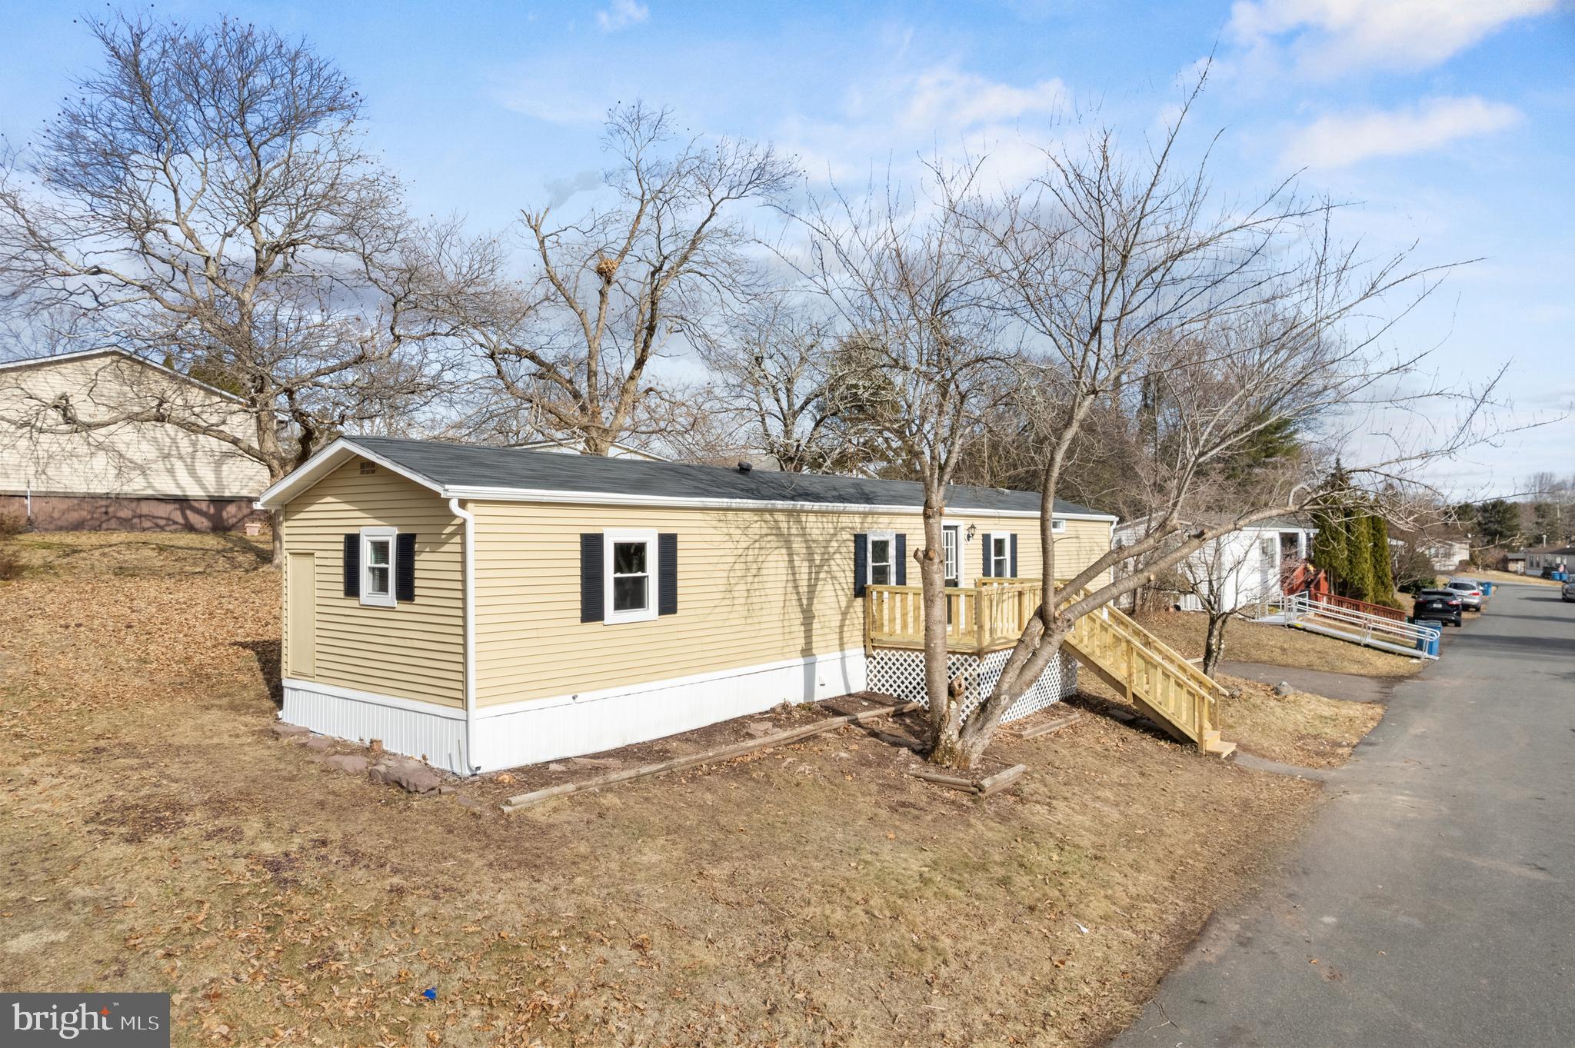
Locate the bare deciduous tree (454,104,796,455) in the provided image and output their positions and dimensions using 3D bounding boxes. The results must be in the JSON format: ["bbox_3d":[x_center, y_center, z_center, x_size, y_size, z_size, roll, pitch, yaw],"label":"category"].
[{"bbox_3d":[-4.500,-5.271,27.000,9.500,12.800,9.000,0,-1,0],"label":"bare deciduous tree"}]

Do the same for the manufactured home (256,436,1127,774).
[{"bbox_3d":[0.976,1.004,19.703,4.580,3.820,20.670,-1,-1,38],"label":"manufactured home"}]

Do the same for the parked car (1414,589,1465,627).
[{"bbox_3d":[29.950,3.757,44.200,1.850,1.680,4.600,-1,-1,38],"label":"parked car"}]

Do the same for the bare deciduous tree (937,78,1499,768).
[{"bbox_3d":[4.574,-0.999,12.119,6.500,8.550,4.600,-1,-1,38],"label":"bare deciduous tree"}]

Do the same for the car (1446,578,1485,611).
[{"bbox_3d":[38.300,3.916,54.400,1.870,1.660,4.650,-1,-1,38],"label":"car"}]

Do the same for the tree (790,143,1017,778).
[{"bbox_3d":[1.620,-0.883,13.150,3.200,8.300,3.500,0,-1,0],"label":"tree"}]

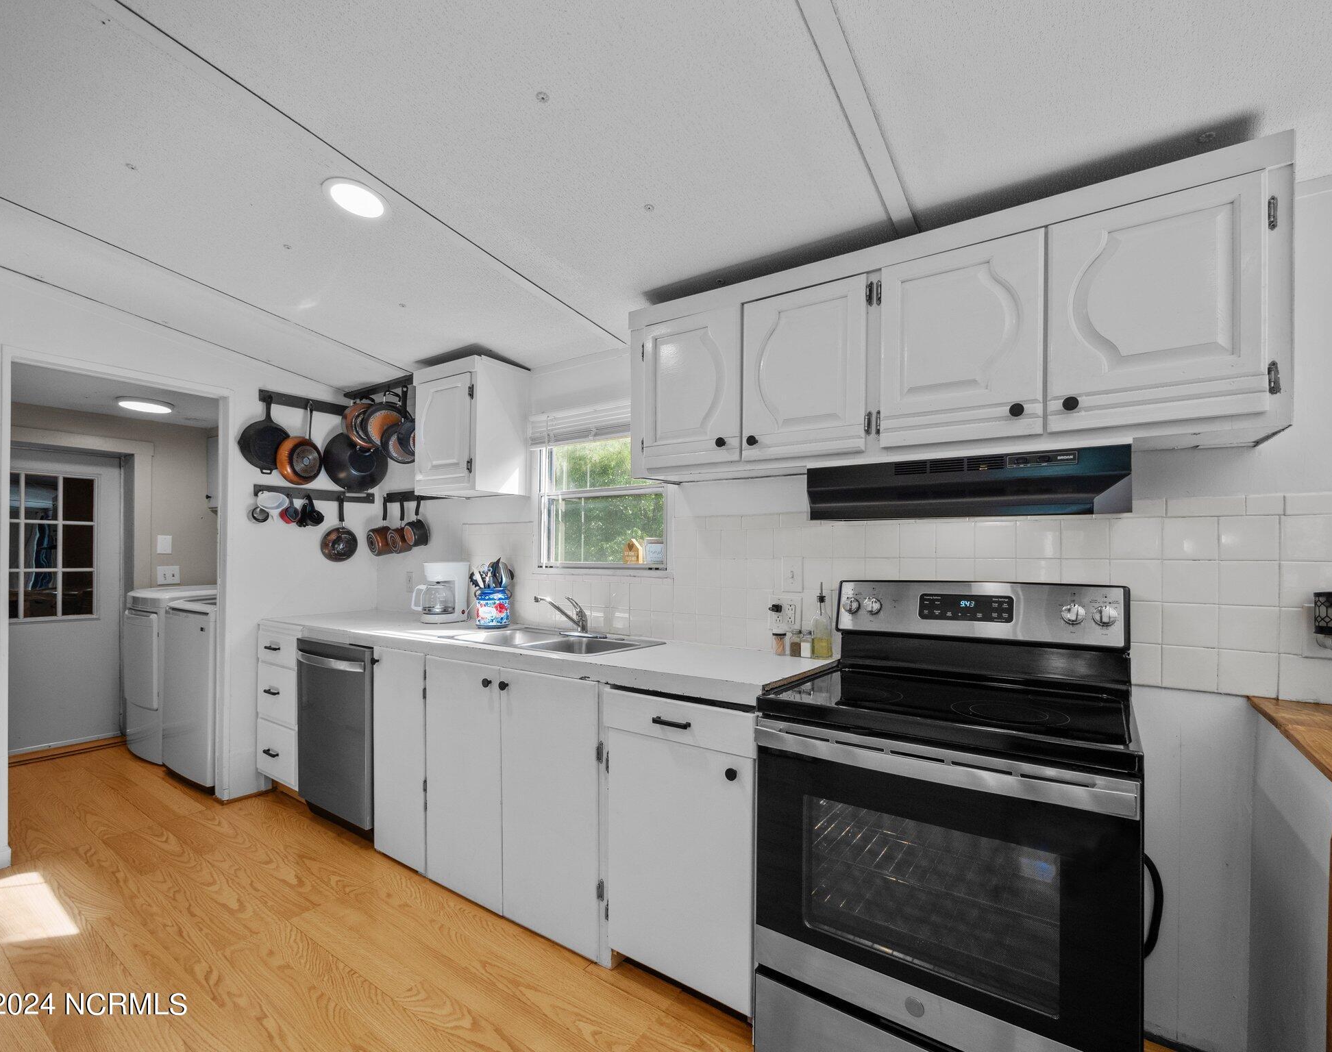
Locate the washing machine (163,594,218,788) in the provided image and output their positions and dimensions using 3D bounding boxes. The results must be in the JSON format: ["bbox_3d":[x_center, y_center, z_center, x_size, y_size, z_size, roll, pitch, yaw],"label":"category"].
[{"bbox_3d":[-2.304,0.888,3.233,0.680,0.980,0.680,-1,-1,33],"label":"washing machine"}]

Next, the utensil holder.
[{"bbox_3d":[-0.850,0.392,2.771,0.162,0.198,0.160,0,-1,0],"label":"utensil holder"}]

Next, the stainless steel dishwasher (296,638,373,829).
[{"bbox_3d":[-1.358,0.972,2.827,0.631,0.803,0.610,-1,-1,33],"label":"stainless steel dishwasher"}]

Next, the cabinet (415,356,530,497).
[{"bbox_3d":[-0.956,-0.454,2.796,0.465,0.596,0.315,-1,-1,33],"label":"cabinet"}]

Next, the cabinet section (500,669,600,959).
[{"bbox_3d":[-0.240,0.934,2.129,0.440,0.869,0.583,-1,-1,33],"label":"cabinet section"}]

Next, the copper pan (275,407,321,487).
[{"bbox_3d":[-1.949,-0.448,3.031,0.085,0.435,0.220,-1,-1,33],"label":"copper pan"}]

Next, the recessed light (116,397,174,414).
[{"bbox_3d":[-3.143,-0.714,3.426,0.280,0.035,0.280,-1,-1,33],"label":"recessed light"}]

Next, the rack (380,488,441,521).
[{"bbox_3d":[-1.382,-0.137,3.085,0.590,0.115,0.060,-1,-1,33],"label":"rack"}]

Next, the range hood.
[{"bbox_3d":[0.810,-0.098,1.594,0.745,0.155,0.295,-1,-1,33],"label":"range hood"}]

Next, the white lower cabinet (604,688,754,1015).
[{"bbox_3d":[0.167,0.868,1.799,0.488,0.791,0.540,-1,-1,33],"label":"white lower cabinet"}]

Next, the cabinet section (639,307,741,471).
[{"bbox_3d":[0.162,-0.449,2.039,0.387,0.511,0.319,-1,-1,33],"label":"cabinet section"}]

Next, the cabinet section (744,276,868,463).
[{"bbox_3d":[0.487,-0.456,1.831,0.386,0.504,0.319,-1,-1,33],"label":"cabinet section"}]

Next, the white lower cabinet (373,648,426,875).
[{"bbox_3d":[-0.941,0.974,2.609,0.374,0.874,0.605,-1,-1,33],"label":"white lower cabinet"}]

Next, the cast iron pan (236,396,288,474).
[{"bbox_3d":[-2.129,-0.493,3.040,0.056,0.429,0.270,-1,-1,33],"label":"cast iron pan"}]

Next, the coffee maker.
[{"bbox_3d":[-1.151,0.340,2.924,0.182,0.311,0.250,-1,-1,40],"label":"coffee maker"}]

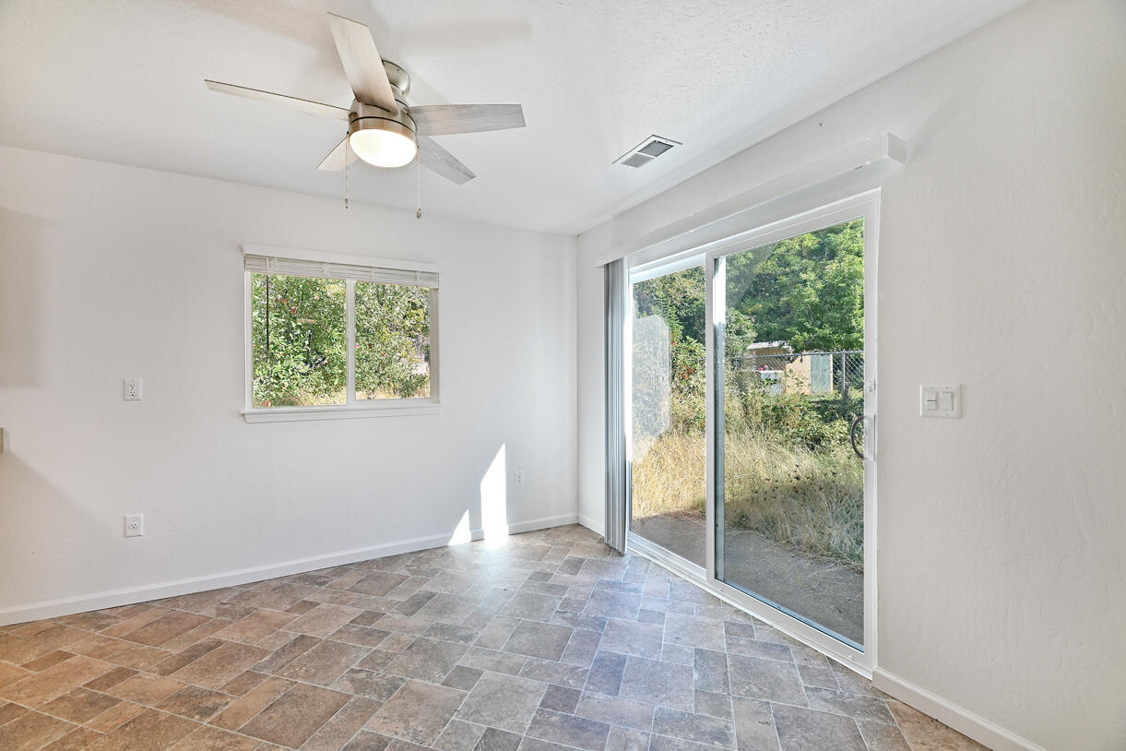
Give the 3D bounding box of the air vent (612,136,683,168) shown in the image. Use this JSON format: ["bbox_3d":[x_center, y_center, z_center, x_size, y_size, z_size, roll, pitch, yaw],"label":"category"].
[{"bbox_3d":[0.447,-1.171,2.346,0.198,0.020,0.340,0,0,-30],"label":"air vent"}]

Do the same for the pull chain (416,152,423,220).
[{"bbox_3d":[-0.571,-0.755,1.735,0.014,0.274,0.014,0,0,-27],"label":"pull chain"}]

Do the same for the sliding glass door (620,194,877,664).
[{"bbox_3d":[0.875,0.249,2.541,0.110,2.010,1.750,0,0,-30],"label":"sliding glass door"}]

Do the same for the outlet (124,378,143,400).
[{"bbox_3d":[-2.395,0.082,2.444,0.071,0.114,0.010,0,0,-27],"label":"outlet"}]

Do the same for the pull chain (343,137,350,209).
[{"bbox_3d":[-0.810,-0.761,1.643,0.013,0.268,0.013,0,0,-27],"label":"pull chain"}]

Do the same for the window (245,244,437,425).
[{"bbox_3d":[-1.433,-0.255,2.958,1.175,1.085,0.100,0,0,-27],"label":"window"}]

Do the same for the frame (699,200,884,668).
[{"bbox_3d":[1.068,0.249,2.185,0.080,2.000,0.930,0,0,-30],"label":"frame"}]

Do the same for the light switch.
[{"bbox_3d":[1.362,0.092,1.580,0.014,0.118,0.117,0,0,-30],"label":"light switch"}]

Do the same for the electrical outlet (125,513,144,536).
[{"bbox_3d":[-2.390,0.838,2.445,0.071,0.115,0.010,0,0,-27],"label":"electrical outlet"}]

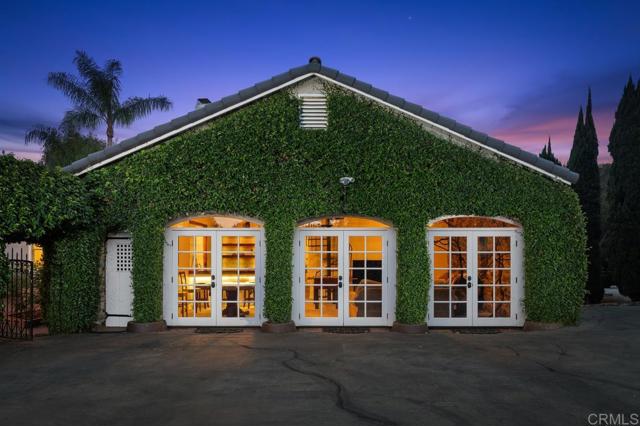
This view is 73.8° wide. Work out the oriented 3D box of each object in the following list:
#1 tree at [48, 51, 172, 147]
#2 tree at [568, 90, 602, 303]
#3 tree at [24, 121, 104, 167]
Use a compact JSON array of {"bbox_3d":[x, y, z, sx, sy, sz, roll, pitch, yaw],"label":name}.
[{"bbox_3d":[-9.830,-2.610,20.000,5.800,10.020,5.500,0,0,0],"label":"tree"},{"bbox_3d":[8.080,-0.500,13.000,1.200,6.460,1.200,0,0,0],"label":"tree"},{"bbox_3d":[-12.030,-0.970,20.000,4.000,6.740,3.900,0,0,0],"label":"tree"}]

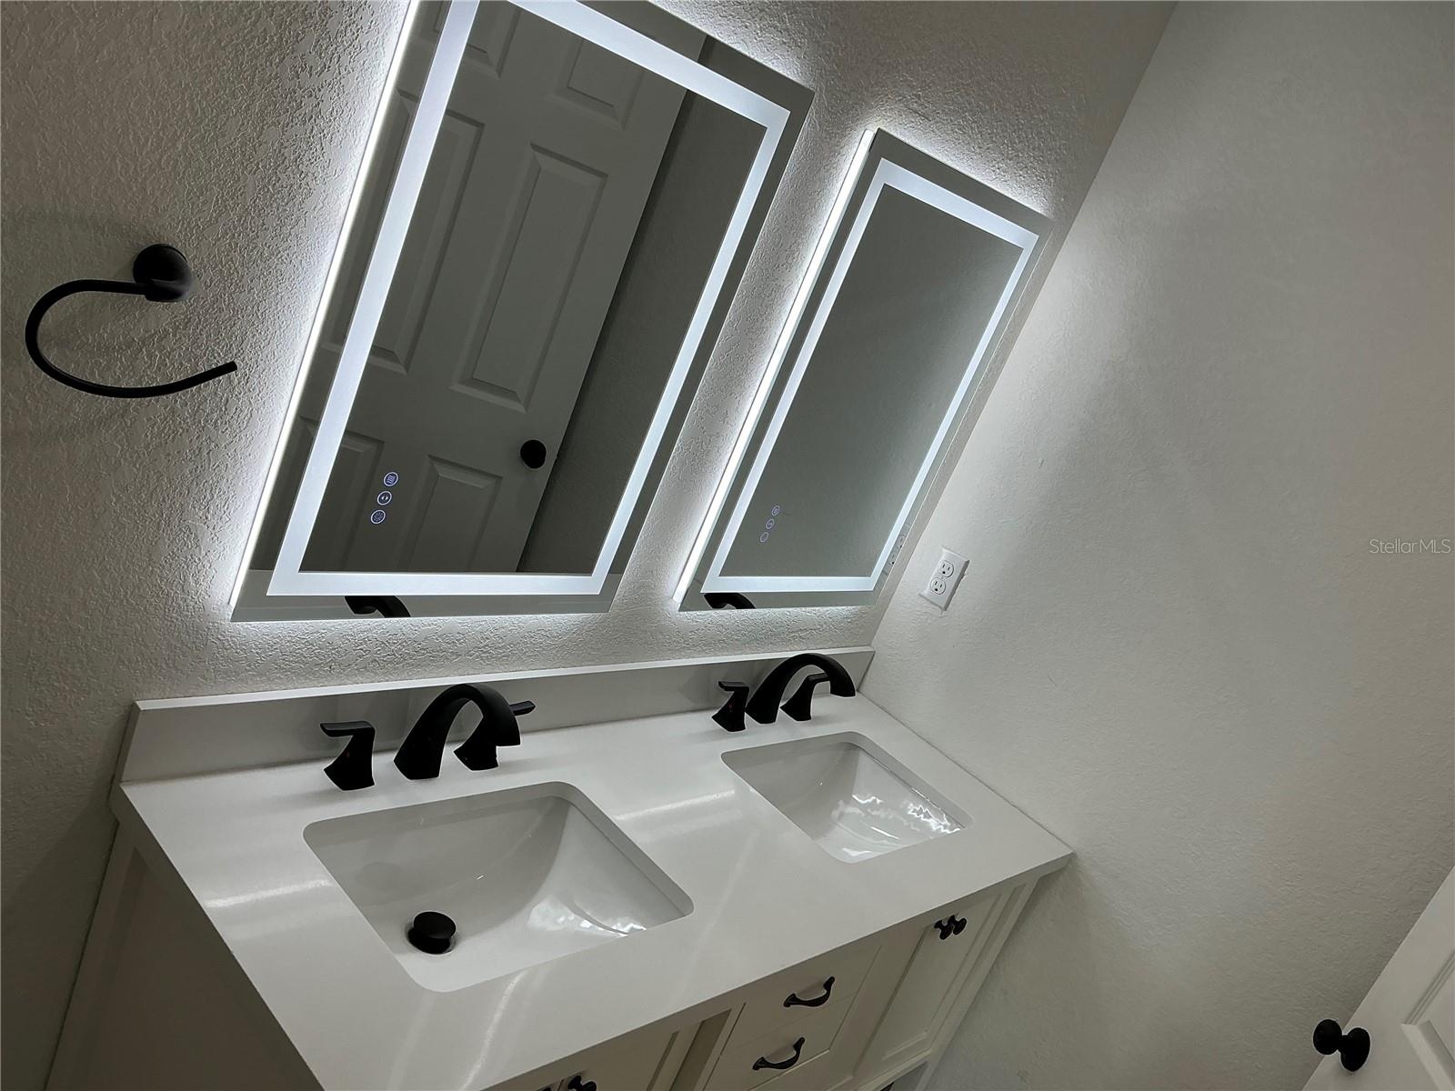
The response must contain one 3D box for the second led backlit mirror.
[{"bbox_3d":[0.252,-0.247,2.052,0.029,0.805,0.595,35,20,35],"label":"second led backlit mirror"}]

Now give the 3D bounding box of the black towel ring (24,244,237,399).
[{"bbox_3d":[-0.558,-0.211,1.108,0.062,0.142,0.195,35,20,35],"label":"black towel ring"}]

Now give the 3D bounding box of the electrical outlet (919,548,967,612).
[{"bbox_3d":[0.440,0.067,2.400,0.071,0.114,0.007,35,20,35],"label":"electrical outlet"}]

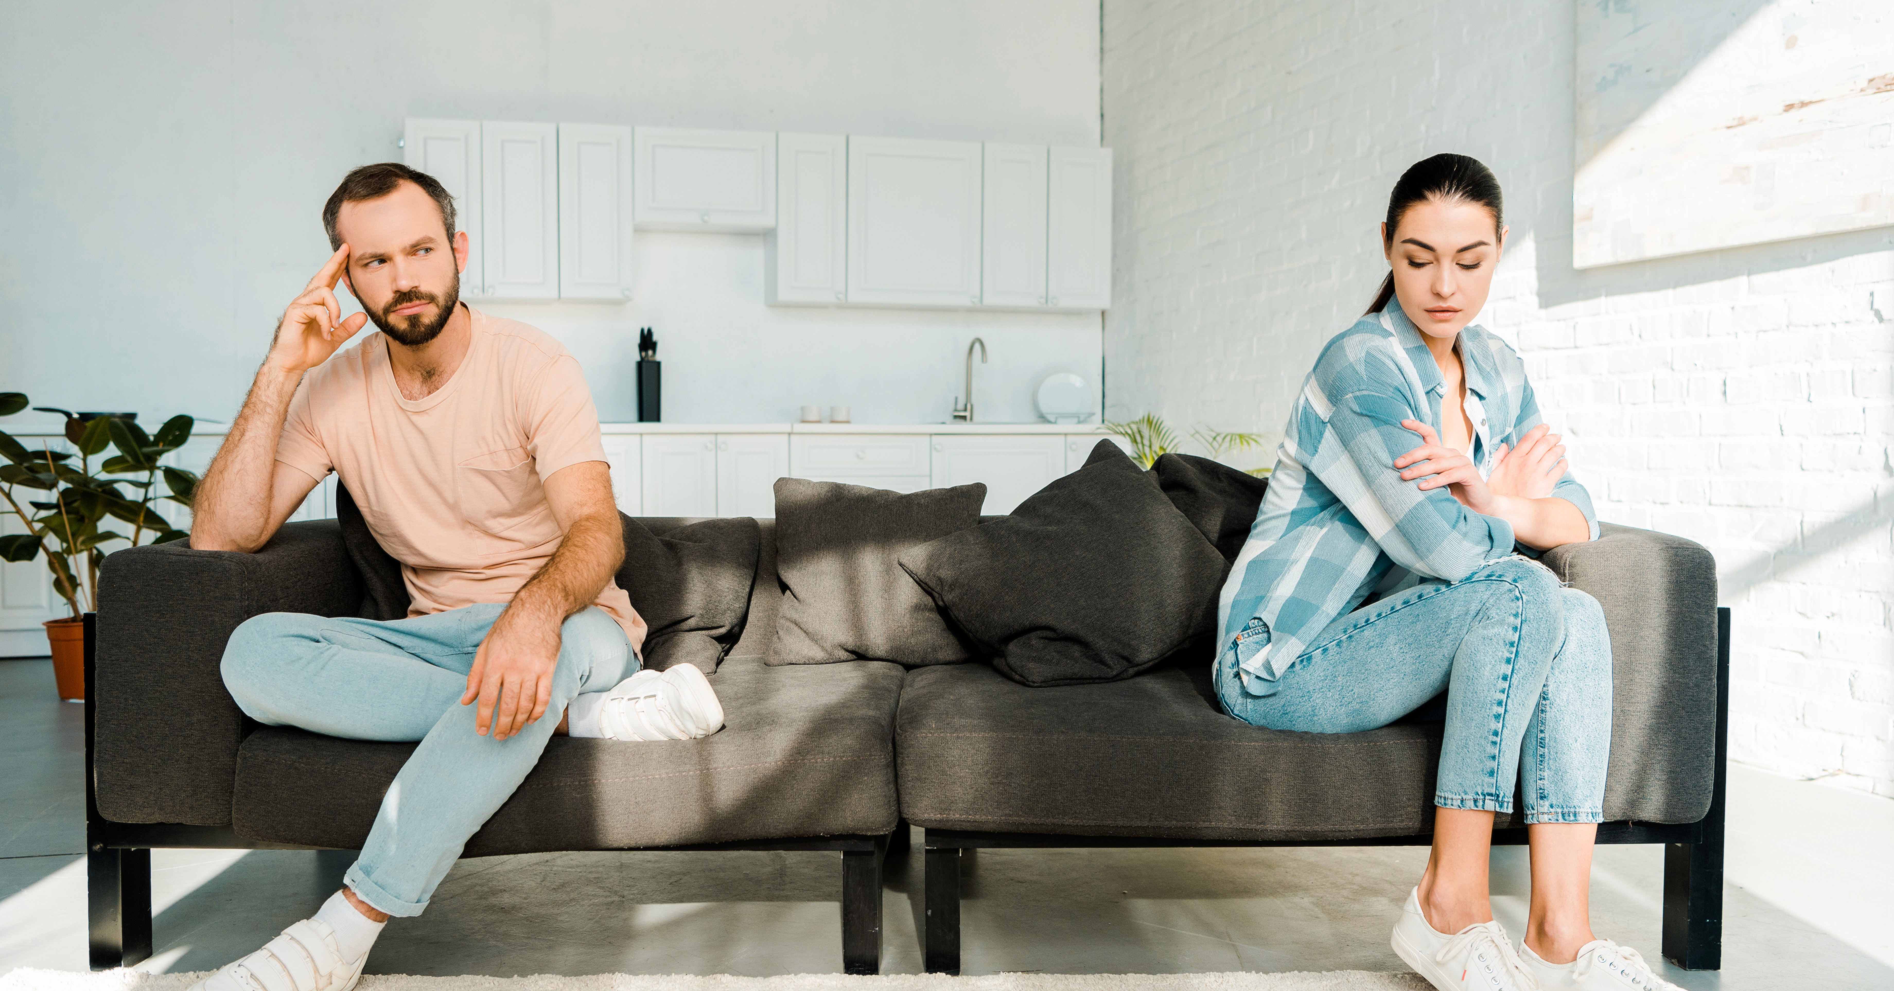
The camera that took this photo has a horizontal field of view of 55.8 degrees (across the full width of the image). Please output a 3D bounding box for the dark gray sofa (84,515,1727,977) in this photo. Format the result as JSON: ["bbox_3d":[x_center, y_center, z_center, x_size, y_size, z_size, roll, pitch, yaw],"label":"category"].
[{"bbox_3d":[-0.060,0.362,3.031,2.360,0.625,0.940,0,2,0],"label":"dark gray sofa"}]

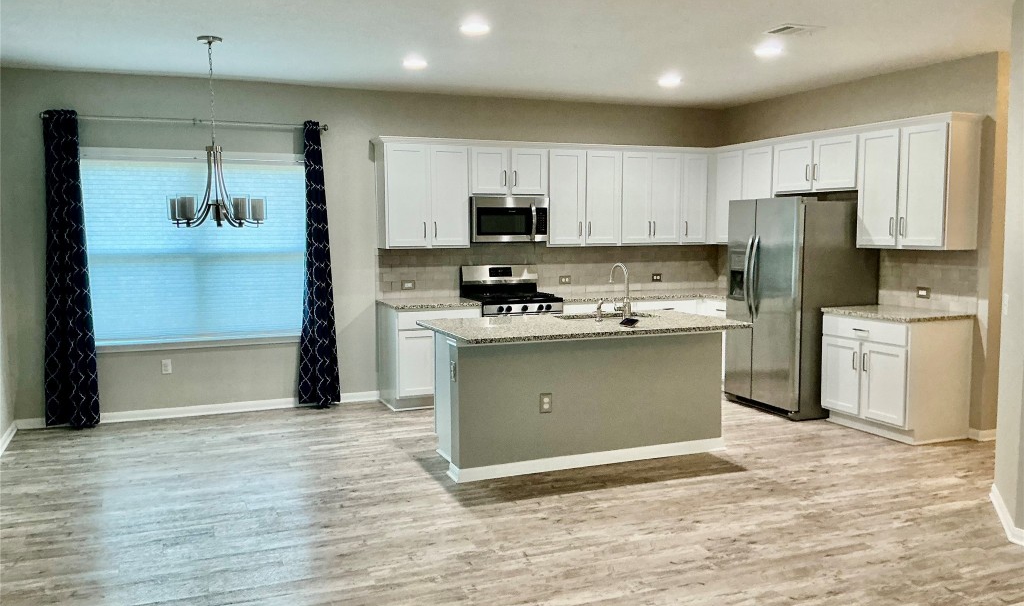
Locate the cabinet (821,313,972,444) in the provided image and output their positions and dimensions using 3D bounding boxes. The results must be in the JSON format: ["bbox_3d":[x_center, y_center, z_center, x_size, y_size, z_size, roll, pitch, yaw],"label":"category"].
[{"bbox_3d":[2.877,0.536,6.265,0.630,0.860,0.836,-2,5,-22],"label":"cabinet"}]

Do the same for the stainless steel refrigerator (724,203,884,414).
[{"bbox_3d":[2.457,0.011,7.157,0.845,1.785,0.903,-2,5,-22],"label":"stainless steel refrigerator"}]

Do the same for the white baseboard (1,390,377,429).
[{"bbox_3d":[-2.549,0.903,7.054,2.915,0.080,0.016,-2,5,-22],"label":"white baseboard"}]

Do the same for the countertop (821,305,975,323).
[{"bbox_3d":[2.875,0.091,6.221,0.635,0.035,0.866,-2,5,-22],"label":"countertop"}]

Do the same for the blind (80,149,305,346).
[{"bbox_3d":[-2.545,-0.455,6.787,1.740,1.545,0.060,-2,5,-22],"label":"blind"}]

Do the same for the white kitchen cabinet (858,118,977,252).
[{"bbox_3d":[3.014,-0.871,6.185,0.335,0.932,0.798,-2,5,-22],"label":"white kitchen cabinet"}]

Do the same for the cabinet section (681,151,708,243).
[{"bbox_3d":[1.768,-1.052,8.430,0.320,0.903,0.335,-3,6,-22],"label":"cabinet section"}]

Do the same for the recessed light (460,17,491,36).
[{"bbox_3d":[-0.225,-1.663,5.048,0.180,0.020,0.180,-2,5,-22],"label":"recessed light"}]

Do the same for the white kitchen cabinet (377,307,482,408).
[{"bbox_3d":[-0.733,0.447,7.409,0.772,0.907,0.645,-2,5,-22],"label":"white kitchen cabinet"}]

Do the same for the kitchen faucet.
[{"bbox_3d":[0.771,-0.085,5.939,0.100,0.390,0.230,-2,5,-22],"label":"kitchen faucet"}]

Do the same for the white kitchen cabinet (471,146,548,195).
[{"bbox_3d":[-0.081,-1.202,7.699,0.762,0.439,0.335,-2,5,-22],"label":"white kitchen cabinet"}]

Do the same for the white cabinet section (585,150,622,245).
[{"bbox_3d":[0.815,-1.011,8.052,0.383,0.903,0.335,-3,6,-22],"label":"white cabinet section"}]

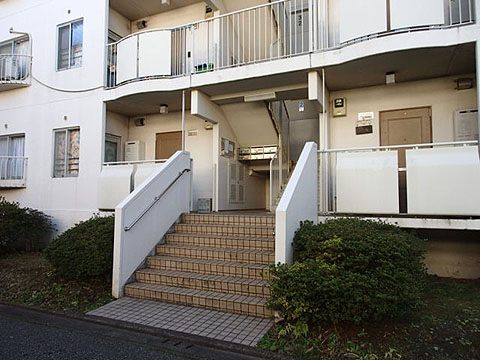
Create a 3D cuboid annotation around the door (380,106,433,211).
[{"bbox_3d":[3.167,-0.362,6.615,0.890,2.006,0.073,-2,-3,25],"label":"door"}]

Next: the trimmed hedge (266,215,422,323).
[{"bbox_3d":[1.361,1.107,4.343,1.680,1.228,1.365,-2,-3,25],"label":"trimmed hedge"}]

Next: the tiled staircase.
[{"bbox_3d":[-0.315,1.194,5.564,2.431,1.190,1.659,-2,-3,25],"label":"tiled staircase"}]

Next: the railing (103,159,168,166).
[{"bbox_3d":[-2.238,-0.397,7.462,1.911,0.063,0.063,-2,-3,25],"label":"railing"}]

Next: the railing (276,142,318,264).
[{"bbox_3d":[0.885,0.553,5.079,0.131,2.415,1.848,-2,-3,25],"label":"railing"}]

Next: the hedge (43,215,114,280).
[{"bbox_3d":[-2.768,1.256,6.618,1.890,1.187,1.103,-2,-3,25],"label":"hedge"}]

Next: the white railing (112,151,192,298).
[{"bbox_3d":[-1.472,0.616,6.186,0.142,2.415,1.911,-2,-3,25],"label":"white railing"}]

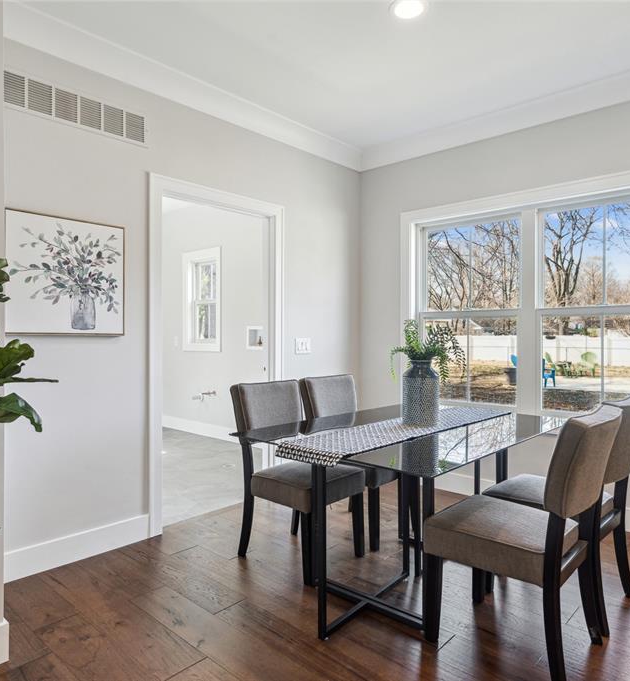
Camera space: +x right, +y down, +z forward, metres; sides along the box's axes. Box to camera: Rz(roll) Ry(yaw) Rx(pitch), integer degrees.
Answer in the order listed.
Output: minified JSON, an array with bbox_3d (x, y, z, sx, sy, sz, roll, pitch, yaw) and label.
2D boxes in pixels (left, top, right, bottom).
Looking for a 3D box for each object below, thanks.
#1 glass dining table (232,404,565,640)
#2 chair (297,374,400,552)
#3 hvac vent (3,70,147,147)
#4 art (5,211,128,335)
[{"bbox_3d":[0.490,0.786,2.320,0.965,0.750,1.430,0,1,43],"label":"glass dining table"},{"bbox_3d":[0.274,0.698,3.006,0.580,0.915,0.460,0,1,43],"label":"chair"},{"bbox_3d":[-1.238,-1.221,2.533,0.020,0.204,0.755,0,1,45],"label":"hvac vent"},{"bbox_3d":[-1.268,-0.327,2.496,0.035,0.598,0.580,0,1,45],"label":"art"}]

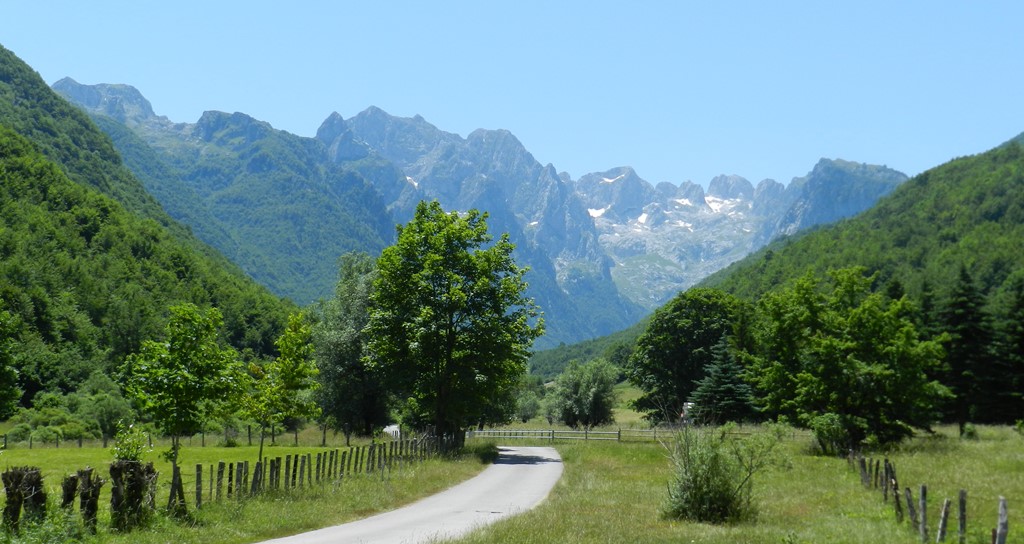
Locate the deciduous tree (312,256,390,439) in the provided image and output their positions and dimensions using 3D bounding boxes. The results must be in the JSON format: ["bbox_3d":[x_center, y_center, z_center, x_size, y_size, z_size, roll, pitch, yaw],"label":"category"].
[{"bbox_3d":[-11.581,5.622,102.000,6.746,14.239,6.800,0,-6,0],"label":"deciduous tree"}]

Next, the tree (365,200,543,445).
[{"bbox_3d":[-3.439,2.969,80.000,10.464,14.418,10.000,0,-6,0],"label":"tree"}]

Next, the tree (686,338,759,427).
[{"bbox_3d":[20.419,10.702,132.002,6.596,8.899,6.266,0,-6,0],"label":"tree"}]

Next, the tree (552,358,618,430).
[{"bbox_3d":[8.102,13.492,150.001,7.275,7.906,6.693,0,-6,0],"label":"tree"}]

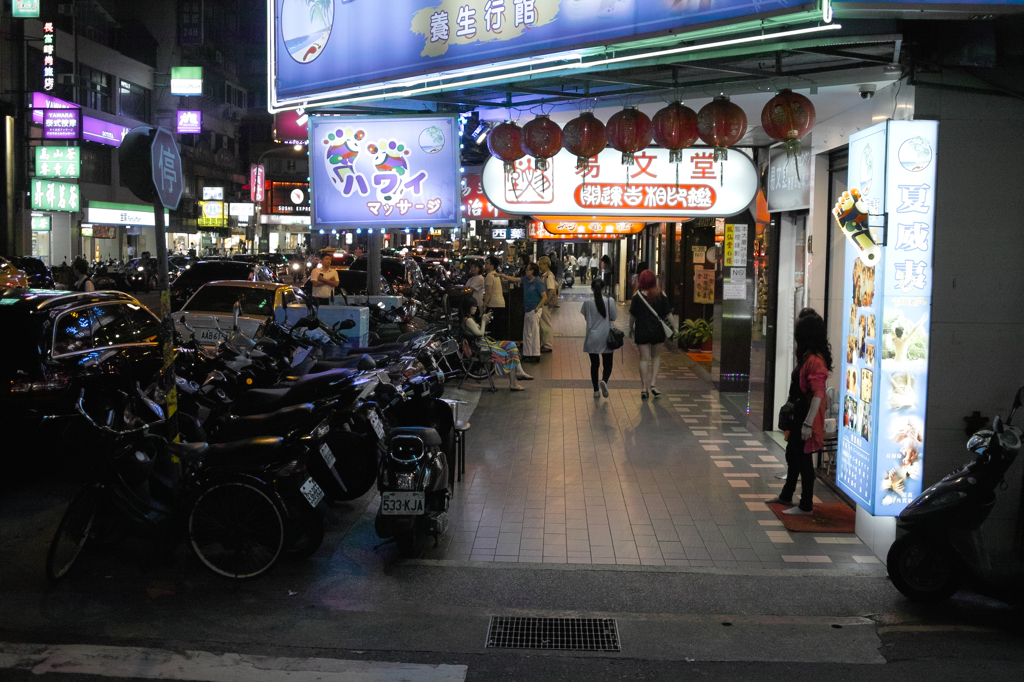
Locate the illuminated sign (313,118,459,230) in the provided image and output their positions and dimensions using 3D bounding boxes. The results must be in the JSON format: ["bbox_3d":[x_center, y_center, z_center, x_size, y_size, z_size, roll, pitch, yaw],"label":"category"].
[{"bbox_3d":[-1.071,-1.430,9.850,1.270,0.960,0.150,-1,5,-1],"label":"illuminated sign"}]

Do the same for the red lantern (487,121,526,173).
[{"bbox_3d":[-0.028,-1.569,9.450,0.345,0.420,0.345,1,5,2],"label":"red lantern"}]

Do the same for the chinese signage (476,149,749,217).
[{"bbox_3d":[1.109,-1.628,11.974,2.831,0.731,0.200,1,5,2],"label":"chinese signage"}]

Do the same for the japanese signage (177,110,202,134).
[{"bbox_3d":[-14.940,-10.122,54.008,1.158,1.089,0.200,1,5,2],"label":"japanese signage"}]

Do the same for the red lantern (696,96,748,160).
[{"bbox_3d":[1.410,-1.430,7.847,0.342,0.438,0.342,1,5,2],"label":"red lantern"}]

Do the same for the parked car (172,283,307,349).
[{"bbox_3d":[-3.912,-0.243,18.533,1.700,1.440,4.450,1,5,2],"label":"parked car"}]

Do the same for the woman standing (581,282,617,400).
[{"bbox_3d":[1.144,-0.028,15.412,0.460,1.570,0.400,1,5,2],"label":"woman standing"}]

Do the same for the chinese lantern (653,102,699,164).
[{"bbox_3d":[1.167,-1.480,8.317,0.337,0.449,0.337,1,5,2],"label":"chinese lantern"}]

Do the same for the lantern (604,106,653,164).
[{"bbox_3d":[0.857,-1.491,8.500,0.345,0.435,0.345,1,5,2],"label":"lantern"}]

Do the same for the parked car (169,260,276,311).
[{"bbox_3d":[-5.645,-0.885,24.705,1.800,1.650,4.500,1,5,0],"label":"parked car"}]

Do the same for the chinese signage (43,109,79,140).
[{"bbox_3d":[-16.248,-7.782,42.000,1.280,1.100,0.250,1,5,2],"label":"chinese signage"}]

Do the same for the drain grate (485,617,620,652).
[{"bbox_3d":[0.214,1.531,6.026,0.669,0.040,0.506,1,5,2],"label":"drain grate"}]

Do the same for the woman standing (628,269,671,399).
[{"bbox_3d":[1.782,-0.084,15.000,0.550,1.650,0.420,1,5,2],"label":"woman standing"}]

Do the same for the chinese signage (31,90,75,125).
[{"bbox_3d":[-18.570,-9.284,47.750,0.250,1.150,4.500,1,5,2],"label":"chinese signage"}]

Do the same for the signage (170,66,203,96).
[{"bbox_3d":[-15.039,-11.990,53.864,1.436,1.390,0.250,1,5,2],"label":"signage"}]

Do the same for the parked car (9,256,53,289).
[{"bbox_3d":[-16.060,-1.895,36.933,1.750,1.480,4.400,1,5,2],"label":"parked car"}]

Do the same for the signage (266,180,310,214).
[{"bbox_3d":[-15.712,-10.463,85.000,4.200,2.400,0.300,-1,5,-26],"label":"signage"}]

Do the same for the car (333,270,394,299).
[{"bbox_3d":[-2.949,-0.601,23.160,1.740,1.570,4.400,1,5,2],"label":"car"}]

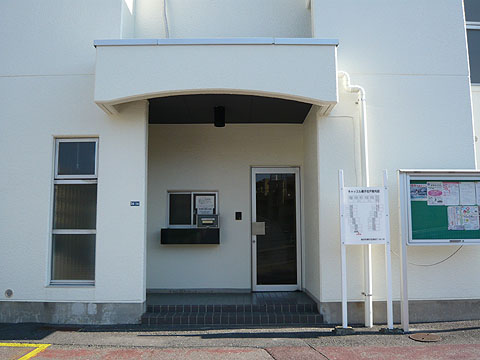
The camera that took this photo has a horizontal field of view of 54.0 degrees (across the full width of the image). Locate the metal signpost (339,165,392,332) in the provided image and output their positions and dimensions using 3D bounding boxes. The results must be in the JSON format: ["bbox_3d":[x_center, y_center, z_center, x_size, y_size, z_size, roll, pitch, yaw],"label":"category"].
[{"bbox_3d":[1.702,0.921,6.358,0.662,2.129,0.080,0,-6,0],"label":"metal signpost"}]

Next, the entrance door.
[{"bbox_3d":[0.652,0.866,8.393,0.885,2.206,0.100,0,-6,0],"label":"entrance door"}]

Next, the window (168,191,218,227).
[{"bbox_3d":[-0.831,0.524,8.430,0.906,0.657,0.100,0,-6,0],"label":"window"}]

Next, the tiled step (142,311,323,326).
[{"bbox_3d":[-0.105,1.982,6.748,2.539,0.107,0.350,0,-6,0],"label":"tiled step"}]

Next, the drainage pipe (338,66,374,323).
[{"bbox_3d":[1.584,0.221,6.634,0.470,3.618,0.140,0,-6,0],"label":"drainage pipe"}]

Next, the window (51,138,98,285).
[{"bbox_3d":[-2.388,0.442,6.862,0.636,2.127,0.100,0,-6,0],"label":"window"}]

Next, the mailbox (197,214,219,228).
[{"bbox_3d":[-0.553,0.729,8.237,0.369,0.230,0.140,0,-6,0],"label":"mailbox"}]

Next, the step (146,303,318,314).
[{"bbox_3d":[-0.104,1.917,7.108,2.534,0.108,0.340,0,-6,0],"label":"step"}]

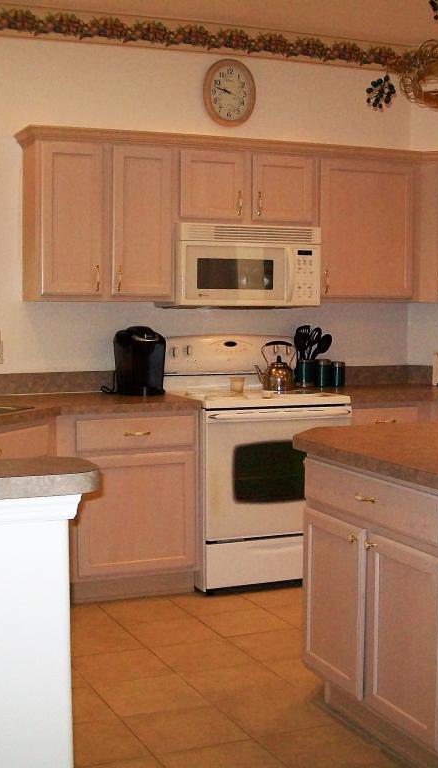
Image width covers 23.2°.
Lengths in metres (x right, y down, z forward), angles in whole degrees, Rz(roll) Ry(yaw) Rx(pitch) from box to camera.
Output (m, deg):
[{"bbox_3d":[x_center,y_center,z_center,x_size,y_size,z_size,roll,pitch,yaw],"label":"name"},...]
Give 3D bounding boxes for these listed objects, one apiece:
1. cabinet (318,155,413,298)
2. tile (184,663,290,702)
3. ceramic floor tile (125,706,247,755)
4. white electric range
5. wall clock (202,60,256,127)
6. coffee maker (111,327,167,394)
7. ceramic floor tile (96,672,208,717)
[{"bbox_3d":[0.729,-0.800,5.680,0.580,0.735,0.320,-2,4,-23],"label":"cabinet"},{"bbox_3d":[0.065,1.067,3.796,0.323,0.010,0.323,-2,4,-23],"label":"tile"},{"bbox_3d":[-0.108,1.096,3.369,0.323,0.010,0.323,-2,4,-23],"label":"ceramic floor tile"},{"bbox_3d":[0.167,0.362,5.332,0.772,1.203,0.665,-2,5,-24],"label":"white electric range"},{"bbox_3d":[0.059,-1.481,5.424,0.285,0.347,0.045,-2,5,-24],"label":"wall clock"},{"bbox_3d":[-0.392,-0.112,5.232,0.235,0.325,0.300,-1,4,-17],"label":"coffee maker"},{"bbox_3d":[-0.236,1.078,3.667,0.330,0.010,0.325,-2,5,-24],"label":"ceramic floor tile"}]

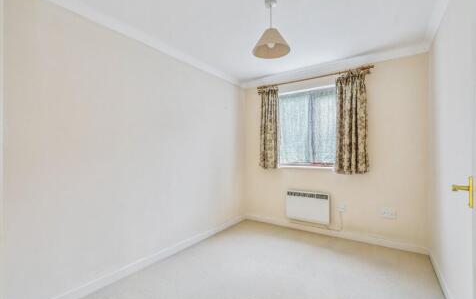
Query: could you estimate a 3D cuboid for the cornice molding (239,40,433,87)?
[{"bbox_3d":[1.091,-1.111,2.962,2.367,0.094,0.090,-1,-1,34],"label":"cornice molding"}]

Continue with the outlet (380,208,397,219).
[{"bbox_3d":[1.804,0.767,2.518,0.150,0.092,0.012,-1,-1,34],"label":"outlet"}]

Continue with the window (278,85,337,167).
[{"bbox_3d":[1.038,-0.311,3.103,0.910,1.150,0.100,-1,-1,34],"label":"window"}]

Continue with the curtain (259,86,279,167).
[{"bbox_3d":[0.479,-0.330,3.315,0.315,1.240,0.105,-1,-1,34],"label":"curtain"}]

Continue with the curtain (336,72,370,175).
[{"bbox_3d":[1.436,-0.328,2.681,0.360,1.250,0.105,-1,-1,34],"label":"curtain"}]

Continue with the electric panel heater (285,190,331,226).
[{"bbox_3d":[0.997,0.816,3.006,0.595,0.410,0.090,-1,-1,34],"label":"electric panel heater"}]

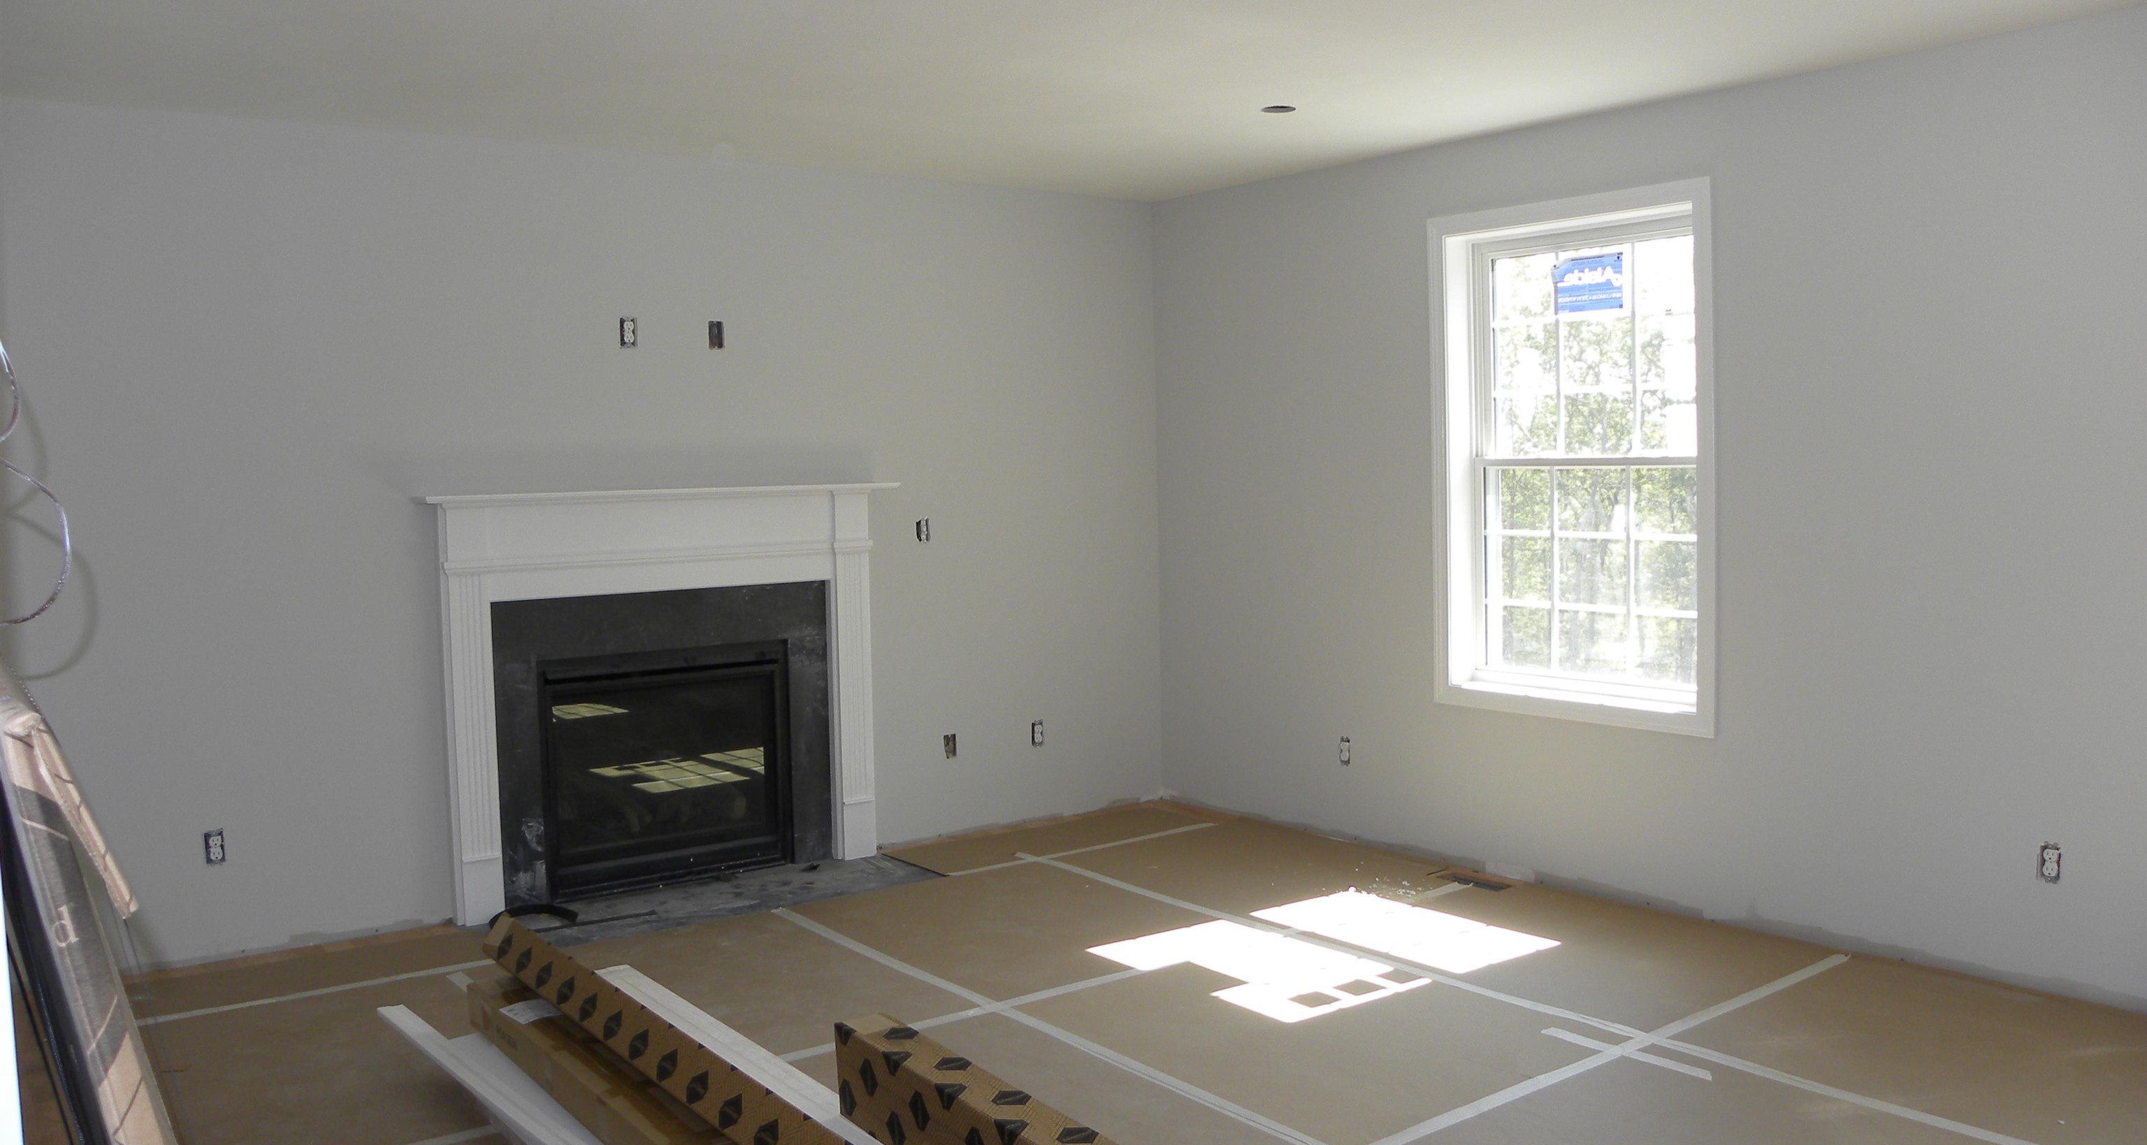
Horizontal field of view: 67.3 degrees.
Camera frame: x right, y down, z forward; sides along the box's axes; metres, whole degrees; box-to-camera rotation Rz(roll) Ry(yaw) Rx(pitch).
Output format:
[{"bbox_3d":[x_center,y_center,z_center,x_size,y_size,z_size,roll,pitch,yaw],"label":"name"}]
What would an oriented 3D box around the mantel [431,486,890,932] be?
[{"bbox_3d":[-1.283,0.386,5.274,1.587,1.308,0.159,-4,5,-37],"label":"mantel"}]

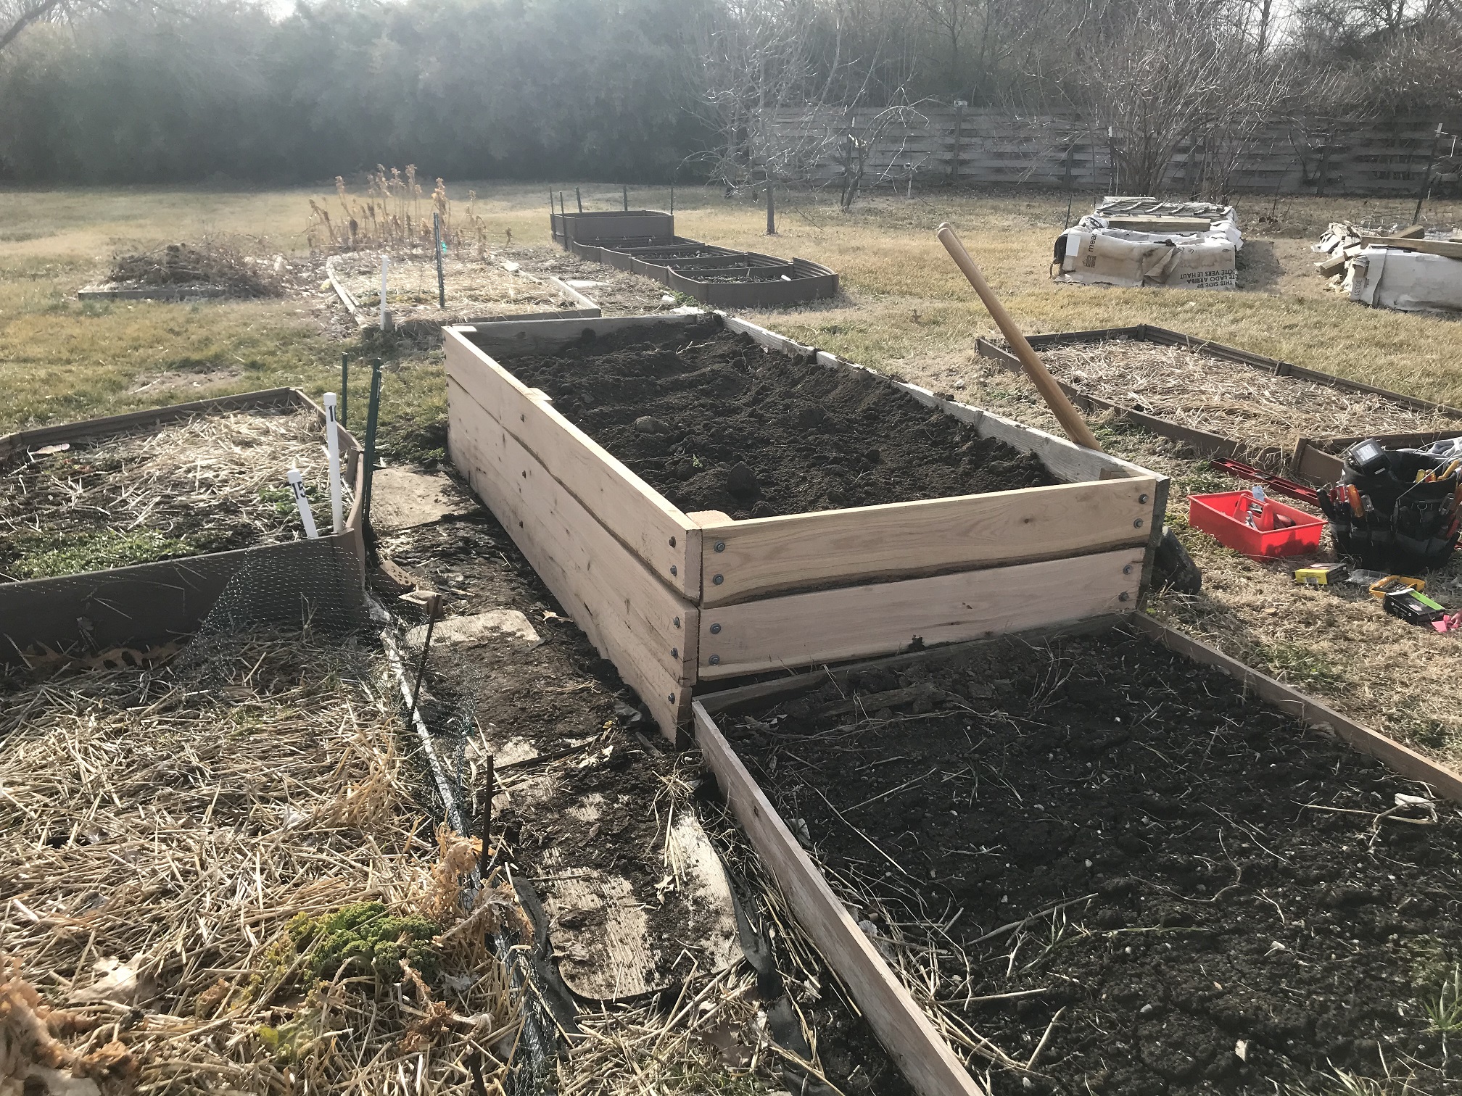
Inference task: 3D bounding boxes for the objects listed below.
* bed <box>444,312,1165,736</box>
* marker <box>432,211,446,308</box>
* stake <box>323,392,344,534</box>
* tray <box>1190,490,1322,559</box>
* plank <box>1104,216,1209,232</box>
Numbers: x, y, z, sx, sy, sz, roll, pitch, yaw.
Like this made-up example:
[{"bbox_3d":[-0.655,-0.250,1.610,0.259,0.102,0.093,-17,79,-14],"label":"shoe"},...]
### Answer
[{"bbox_3d":[-0.071,-0.333,4.300,1.363,0.550,3.070,-7,21,-22],"label":"bed"},{"bbox_3d":[-2.118,-2.076,8.595,0.036,0.710,0.036,0,19,-3],"label":"marker"},{"bbox_3d":[-1.184,-0.221,3.532,0.036,0.490,0.036,18,24,36],"label":"stake"},{"bbox_3d":[1.724,-0.095,3.891,0.249,0.130,0.361,-5,20,-19],"label":"tray"},{"bbox_3d":[3.706,-2.815,10.300,0.960,0.080,0.120,1,19,0],"label":"plank"}]

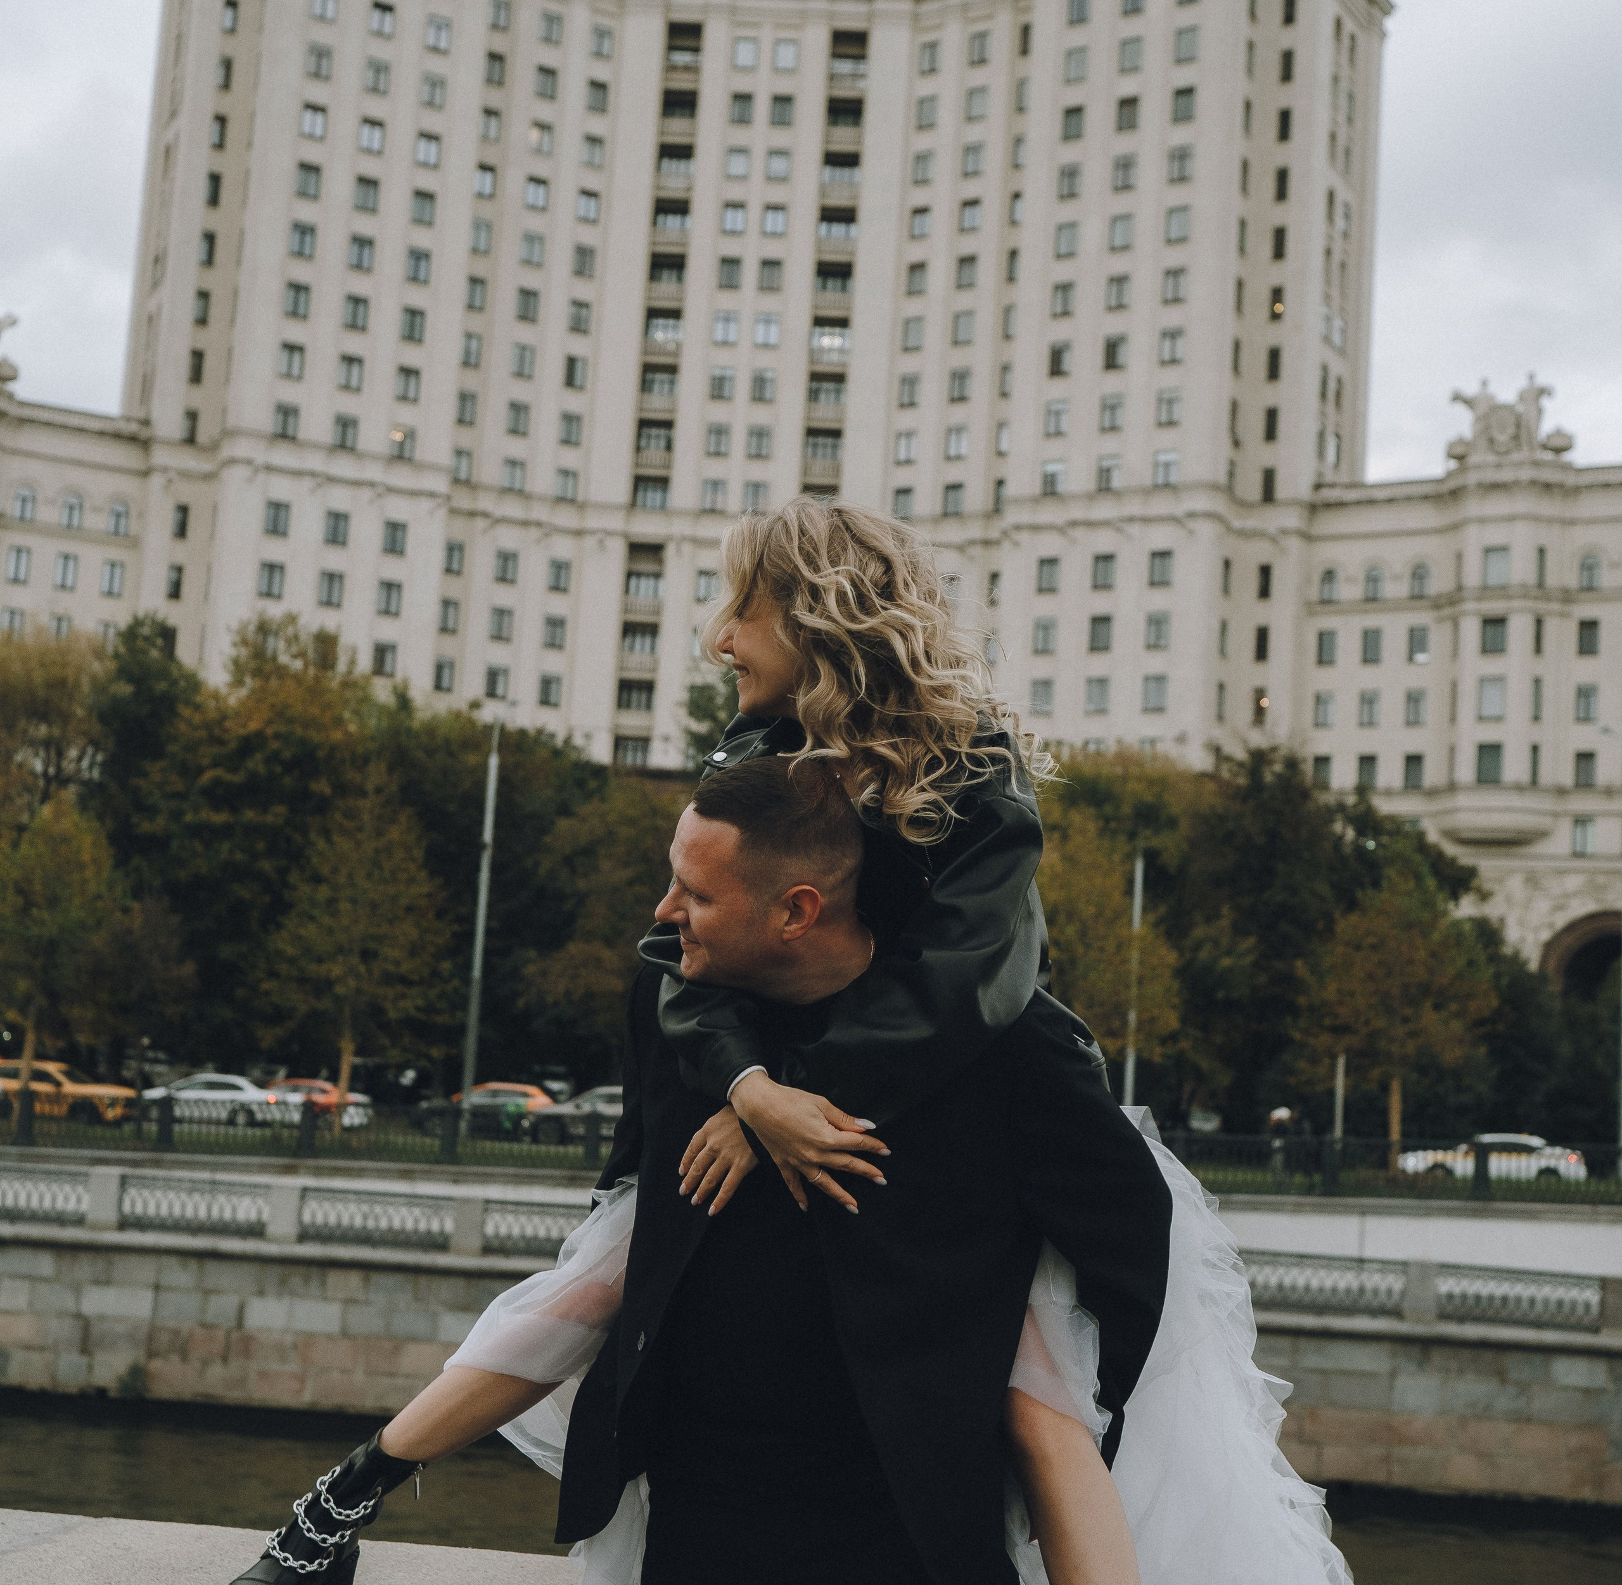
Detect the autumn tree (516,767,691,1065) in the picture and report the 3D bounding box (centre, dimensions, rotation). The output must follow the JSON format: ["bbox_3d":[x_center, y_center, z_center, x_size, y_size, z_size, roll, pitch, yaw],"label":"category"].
[{"bbox_3d":[-4.609,4.043,58.500,5.000,9.248,5.000,3,-6,9],"label":"autumn tree"}]

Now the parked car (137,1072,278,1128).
[{"bbox_3d":[-17.480,8.980,69.075,4.450,1.460,1.780,3,-6,10],"label":"parked car"}]

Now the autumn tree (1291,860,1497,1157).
[{"bbox_3d":[14.145,5.453,57.500,4.900,7.705,4.900,3,-6,9],"label":"autumn tree"}]

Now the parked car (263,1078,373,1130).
[{"bbox_3d":[-15.413,9.395,71.575,4.400,1.470,1.750,3,-6,10],"label":"parked car"}]

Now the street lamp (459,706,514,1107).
[{"bbox_3d":[-7.990,3.236,58.633,0.400,10.609,1.500,3,-6,9],"label":"street lamp"}]

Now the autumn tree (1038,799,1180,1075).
[{"bbox_3d":[6.425,4.552,57.500,4.800,8.856,4.800,3,-6,9],"label":"autumn tree"}]

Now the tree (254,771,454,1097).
[{"bbox_3d":[-11.144,3.985,58.000,4.600,8.942,4.600,3,-6,9],"label":"tree"}]

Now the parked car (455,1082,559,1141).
[{"bbox_3d":[-8.756,8.938,66.079,4.250,1.550,1.780,3,-6,10],"label":"parked car"}]

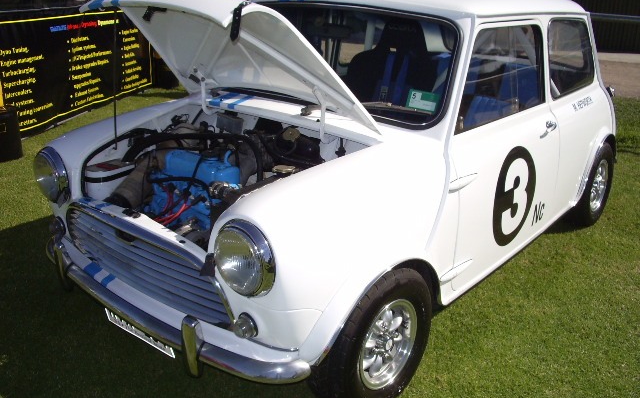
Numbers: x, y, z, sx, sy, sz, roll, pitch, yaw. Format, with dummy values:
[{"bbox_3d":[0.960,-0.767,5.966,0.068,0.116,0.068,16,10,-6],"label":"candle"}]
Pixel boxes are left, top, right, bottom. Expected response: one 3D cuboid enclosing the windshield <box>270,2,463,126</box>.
[{"bbox_3d":[0.002,-0.559,2.537,1.150,0.430,0.110,17,-7,37],"label":"windshield"}]

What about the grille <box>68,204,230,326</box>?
[{"bbox_3d":[-0.589,0.171,2.086,0.920,0.260,0.100,17,26,37],"label":"grille"}]

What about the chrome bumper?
[{"bbox_3d":[-0.597,0.323,2.135,1.340,0.200,0.210,17,26,37],"label":"chrome bumper"}]

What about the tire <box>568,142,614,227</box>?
[{"bbox_3d":[1.465,-0.082,3.561,0.170,0.485,0.485,17,26,37],"label":"tire"}]

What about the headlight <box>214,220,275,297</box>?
[{"bbox_3d":[-0.188,0.149,1.746,0.200,0.200,0.100,17,20,37],"label":"headlight"}]

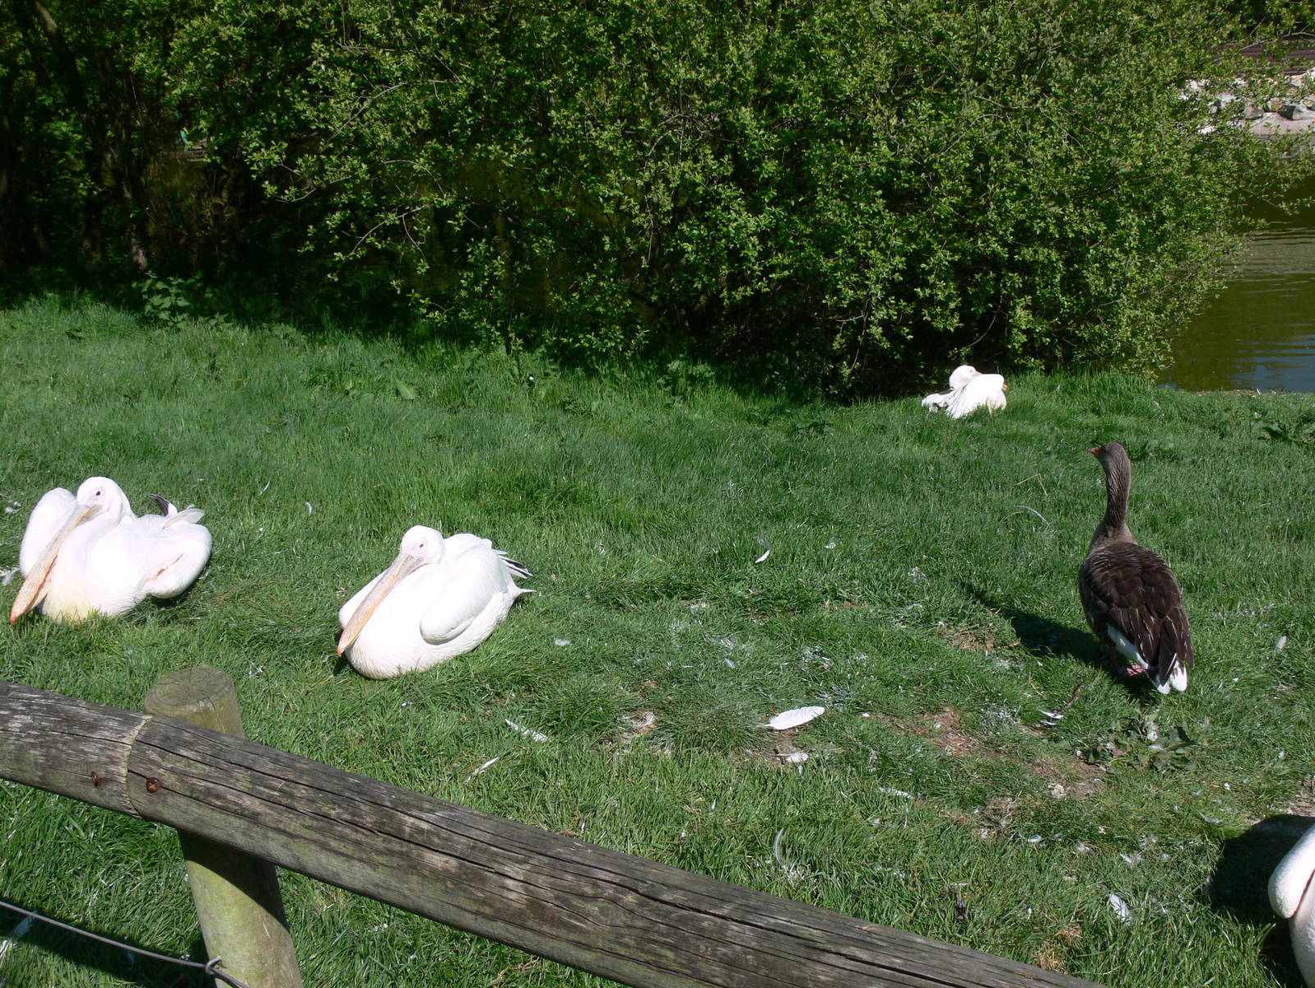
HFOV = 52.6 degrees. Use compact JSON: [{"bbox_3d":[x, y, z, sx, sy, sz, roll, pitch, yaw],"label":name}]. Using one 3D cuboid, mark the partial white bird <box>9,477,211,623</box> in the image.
[{"bbox_3d":[-1.734,0.172,4.250,0.460,0.390,0.660,14,24,37],"label":"partial white bird"}]

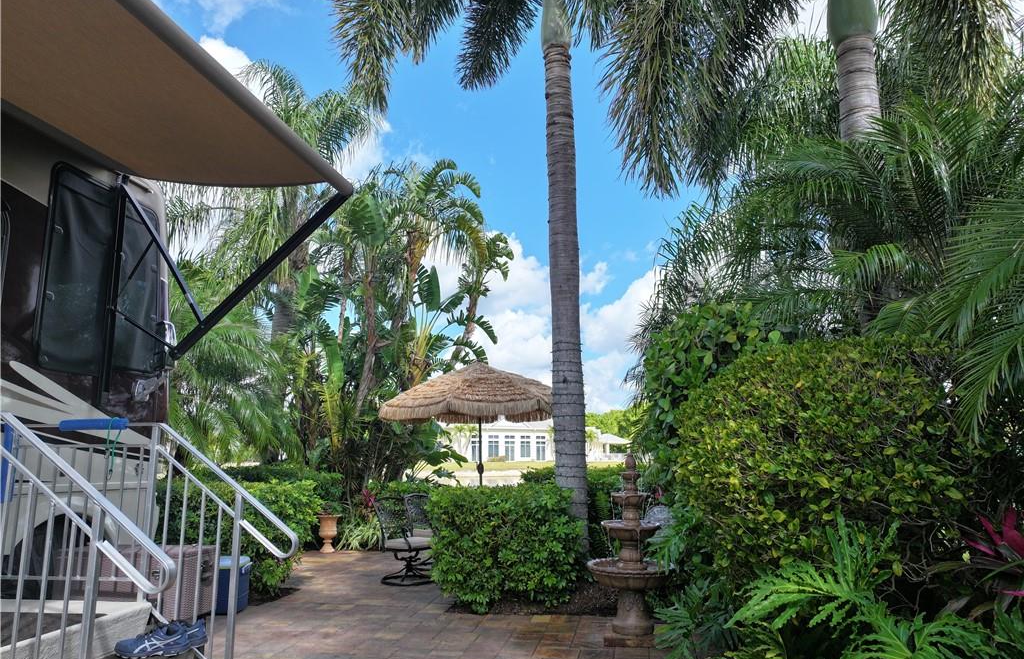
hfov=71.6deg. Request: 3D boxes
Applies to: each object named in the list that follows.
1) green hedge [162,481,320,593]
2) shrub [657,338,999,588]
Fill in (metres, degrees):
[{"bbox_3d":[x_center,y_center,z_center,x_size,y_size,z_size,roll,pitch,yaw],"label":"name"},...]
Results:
[{"bbox_3d":[-3.150,2.367,8.431,2.100,1.060,1.500,-2,-9,10],"label":"green hedge"},{"bbox_3d":[2.380,1.182,5.279,2.150,2.200,1.600,-2,-9,10],"label":"shrub"}]

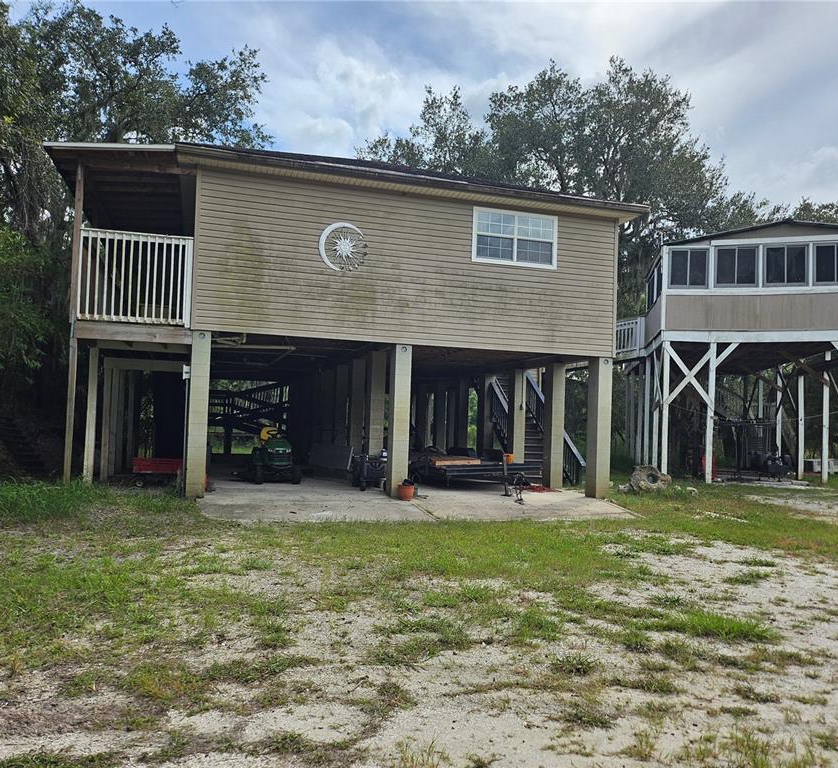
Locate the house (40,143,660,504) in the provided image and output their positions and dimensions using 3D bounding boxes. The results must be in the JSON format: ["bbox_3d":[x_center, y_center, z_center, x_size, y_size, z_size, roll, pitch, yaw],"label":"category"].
[{"bbox_3d":[-2.508,-1.518,18.911,11.211,7.726,12.524,3,-3,-16],"label":"house"}]

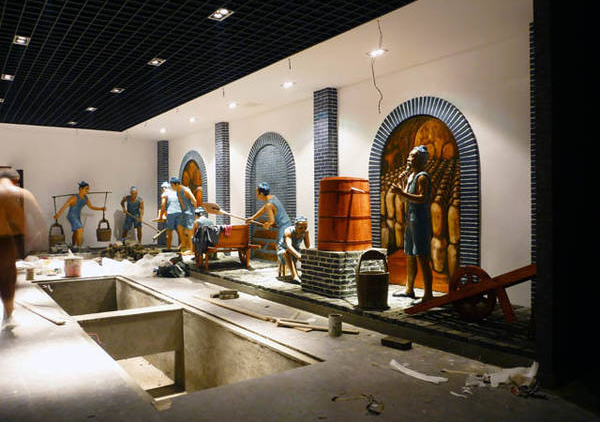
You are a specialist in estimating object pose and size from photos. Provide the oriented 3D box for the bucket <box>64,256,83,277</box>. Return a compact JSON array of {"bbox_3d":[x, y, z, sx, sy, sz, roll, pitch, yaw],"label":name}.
[{"bbox_3d":[-3.906,0.962,8.376,0.295,0.315,0.295,0,0,0],"label":"bucket"}]

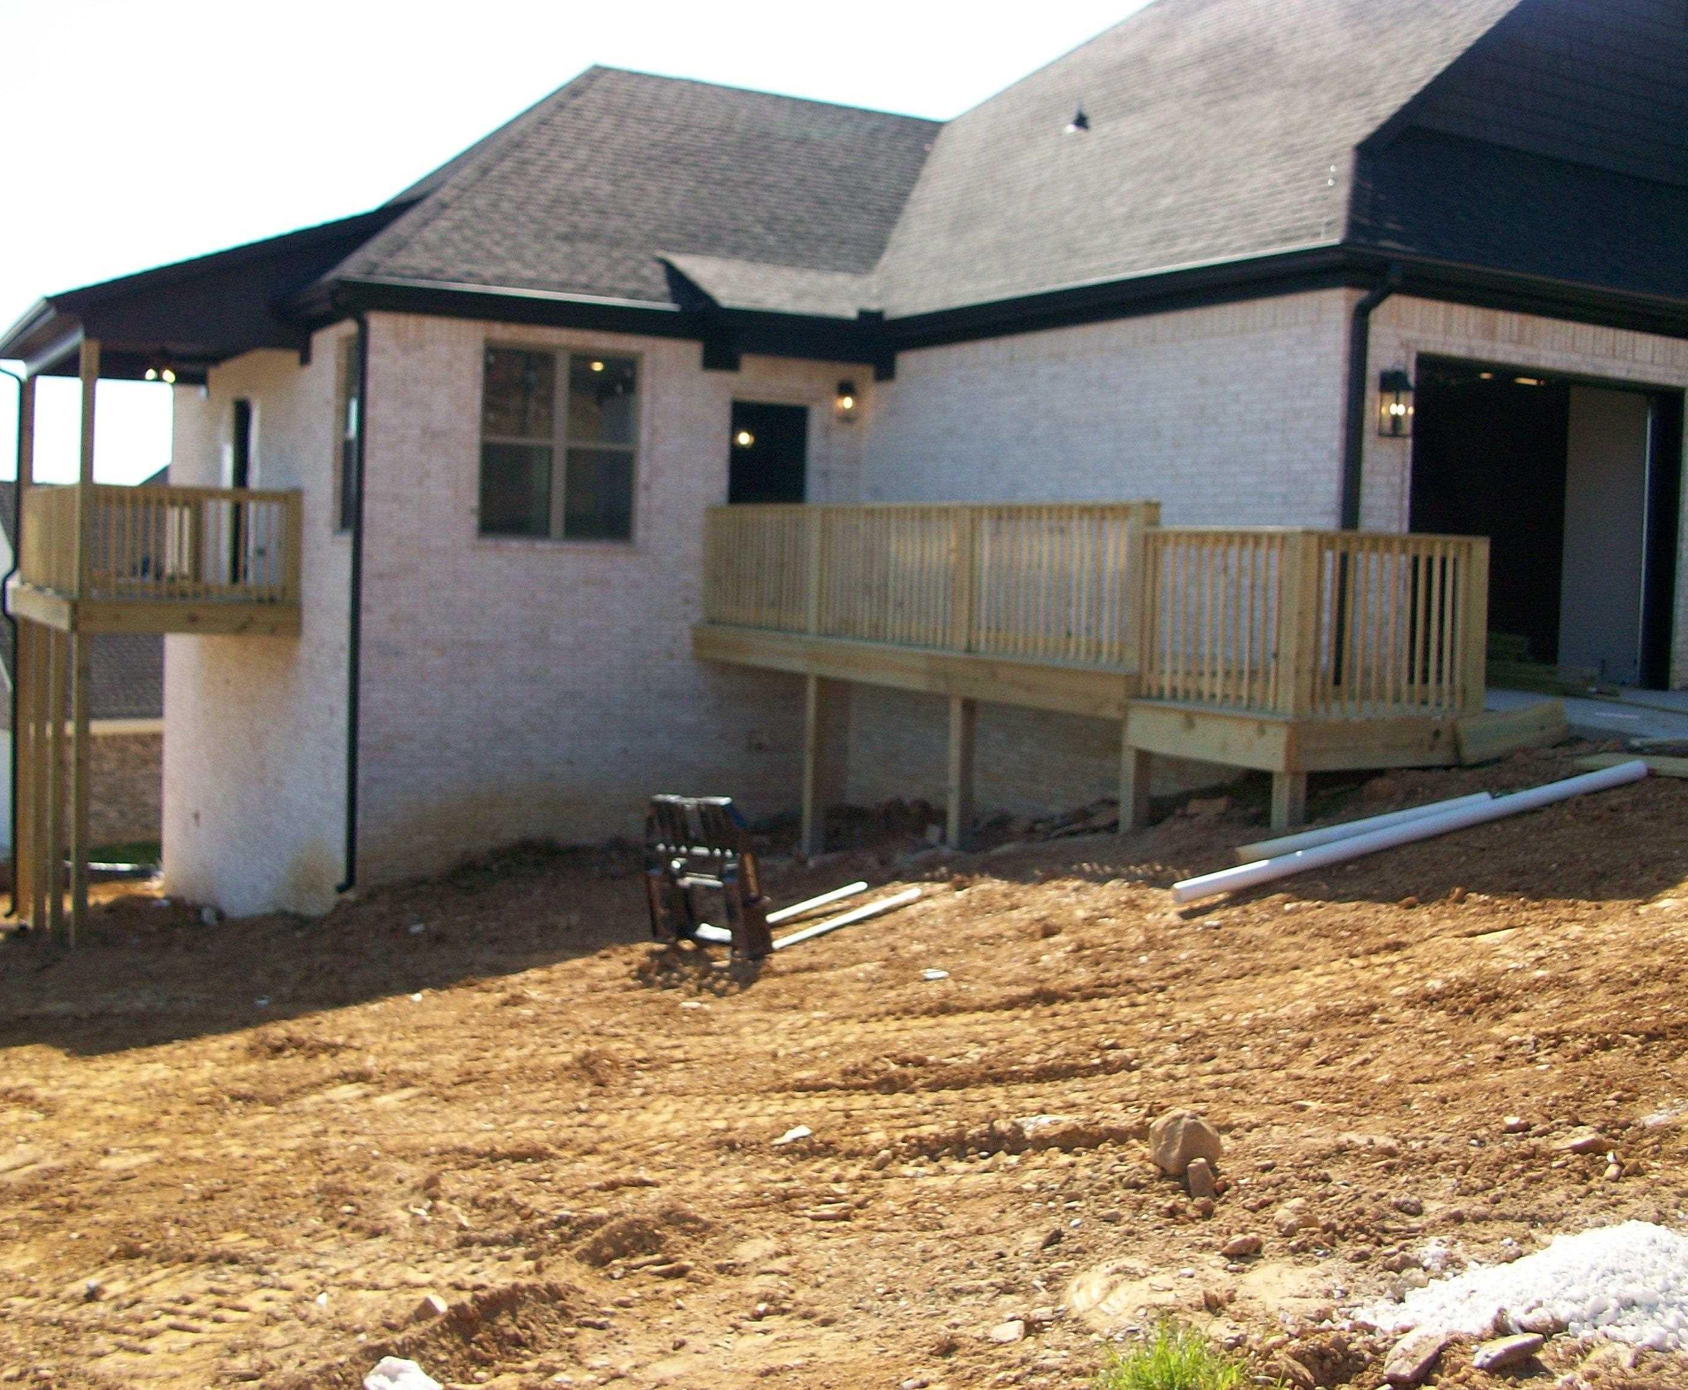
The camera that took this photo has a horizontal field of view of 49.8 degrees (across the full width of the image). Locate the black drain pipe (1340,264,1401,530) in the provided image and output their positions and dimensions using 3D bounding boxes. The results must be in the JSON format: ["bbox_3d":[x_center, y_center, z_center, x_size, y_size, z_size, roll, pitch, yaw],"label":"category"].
[{"bbox_3d":[3.617,-1.481,12.550,0.120,2.976,0.281,-1,5,-31],"label":"black drain pipe"}]

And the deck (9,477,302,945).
[{"bbox_3d":[-7.436,0.202,19.337,2.118,4.786,5.067,-1,5,-31],"label":"deck"}]

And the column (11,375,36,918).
[{"bbox_3d":[-9.316,-0.474,20.753,0.141,6.181,0.147,-1,5,-31],"label":"column"}]

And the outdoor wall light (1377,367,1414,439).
[{"bbox_3d":[3.847,-2.040,12.694,0.170,0.480,0.190,-1,5,-31],"label":"outdoor wall light"}]

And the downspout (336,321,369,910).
[{"bbox_3d":[-4.256,-0.778,15.694,0.204,5.004,0.108,-1,5,-31],"label":"downspout"}]

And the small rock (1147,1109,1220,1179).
[{"bbox_3d":[0.891,1.174,4.768,0.185,0.155,0.165,-1,5,-31],"label":"small rock"}]

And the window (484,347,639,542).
[{"bbox_3d":[-2.582,-2.257,16.513,1.512,1.722,0.120,-1,5,-31],"label":"window"}]

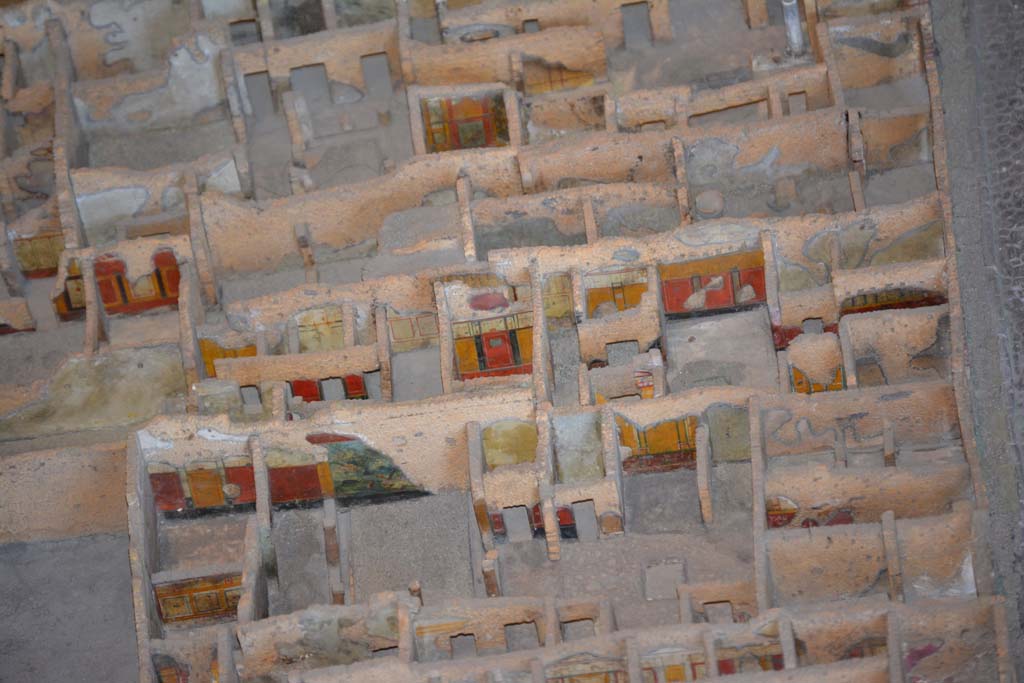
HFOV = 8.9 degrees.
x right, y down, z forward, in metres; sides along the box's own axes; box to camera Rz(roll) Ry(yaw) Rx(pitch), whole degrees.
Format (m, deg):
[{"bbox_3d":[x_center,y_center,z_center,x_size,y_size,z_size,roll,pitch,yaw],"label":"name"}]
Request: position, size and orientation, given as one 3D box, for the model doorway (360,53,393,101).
[{"bbox_3d":[-0.055,-0.110,2.702,0.011,0.023,0.005,-10,42,-1],"label":"model doorway"}]

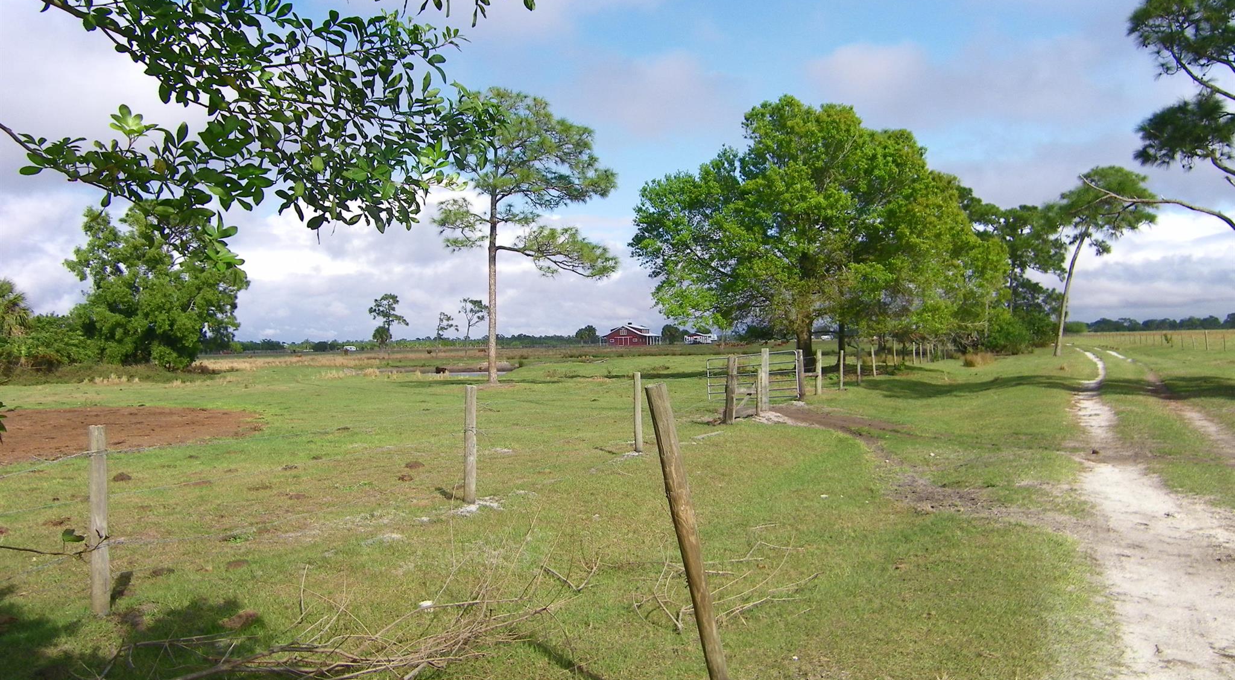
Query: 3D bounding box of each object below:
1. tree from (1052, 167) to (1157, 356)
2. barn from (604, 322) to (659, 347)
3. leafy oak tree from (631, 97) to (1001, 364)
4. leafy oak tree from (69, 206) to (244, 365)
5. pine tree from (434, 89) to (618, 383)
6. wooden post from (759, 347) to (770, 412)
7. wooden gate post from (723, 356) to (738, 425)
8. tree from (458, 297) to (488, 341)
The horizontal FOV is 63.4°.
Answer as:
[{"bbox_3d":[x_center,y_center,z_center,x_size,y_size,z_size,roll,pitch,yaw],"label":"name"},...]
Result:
[{"bbox_3d":[32.678,-5.274,67.000,7.053,12.683,6.600,-1,0,0],"label":"tree"},{"bbox_3d":[4.897,-1.861,338.000,16.500,7.900,15.000,-1,0,19],"label":"barn"},{"bbox_3d":[10.621,-5.682,53.000,19.759,14.384,15.500,-1,0,0],"label":"leafy oak tree"},{"bbox_3d":[-34.976,-3.817,76.000,13.946,12.405,12.500,-1,0,0],"label":"leafy oak tree"},{"bbox_3d":[-3.900,-4.433,42.500,7.840,12.519,7.200,-1,0,0],"label":"pine tree"},{"bbox_3d":[3.340,0.906,22.600,0.160,1.420,0.160,-1,0,0],"label":"wooden post"},{"bbox_3d":[2.222,0.979,19.500,0.180,1.330,0.180,1,0,0],"label":"wooden gate post"},{"bbox_3d":[-21.947,-2.055,152.000,4.698,8.955,4.300,-1,0,0],"label":"tree"}]

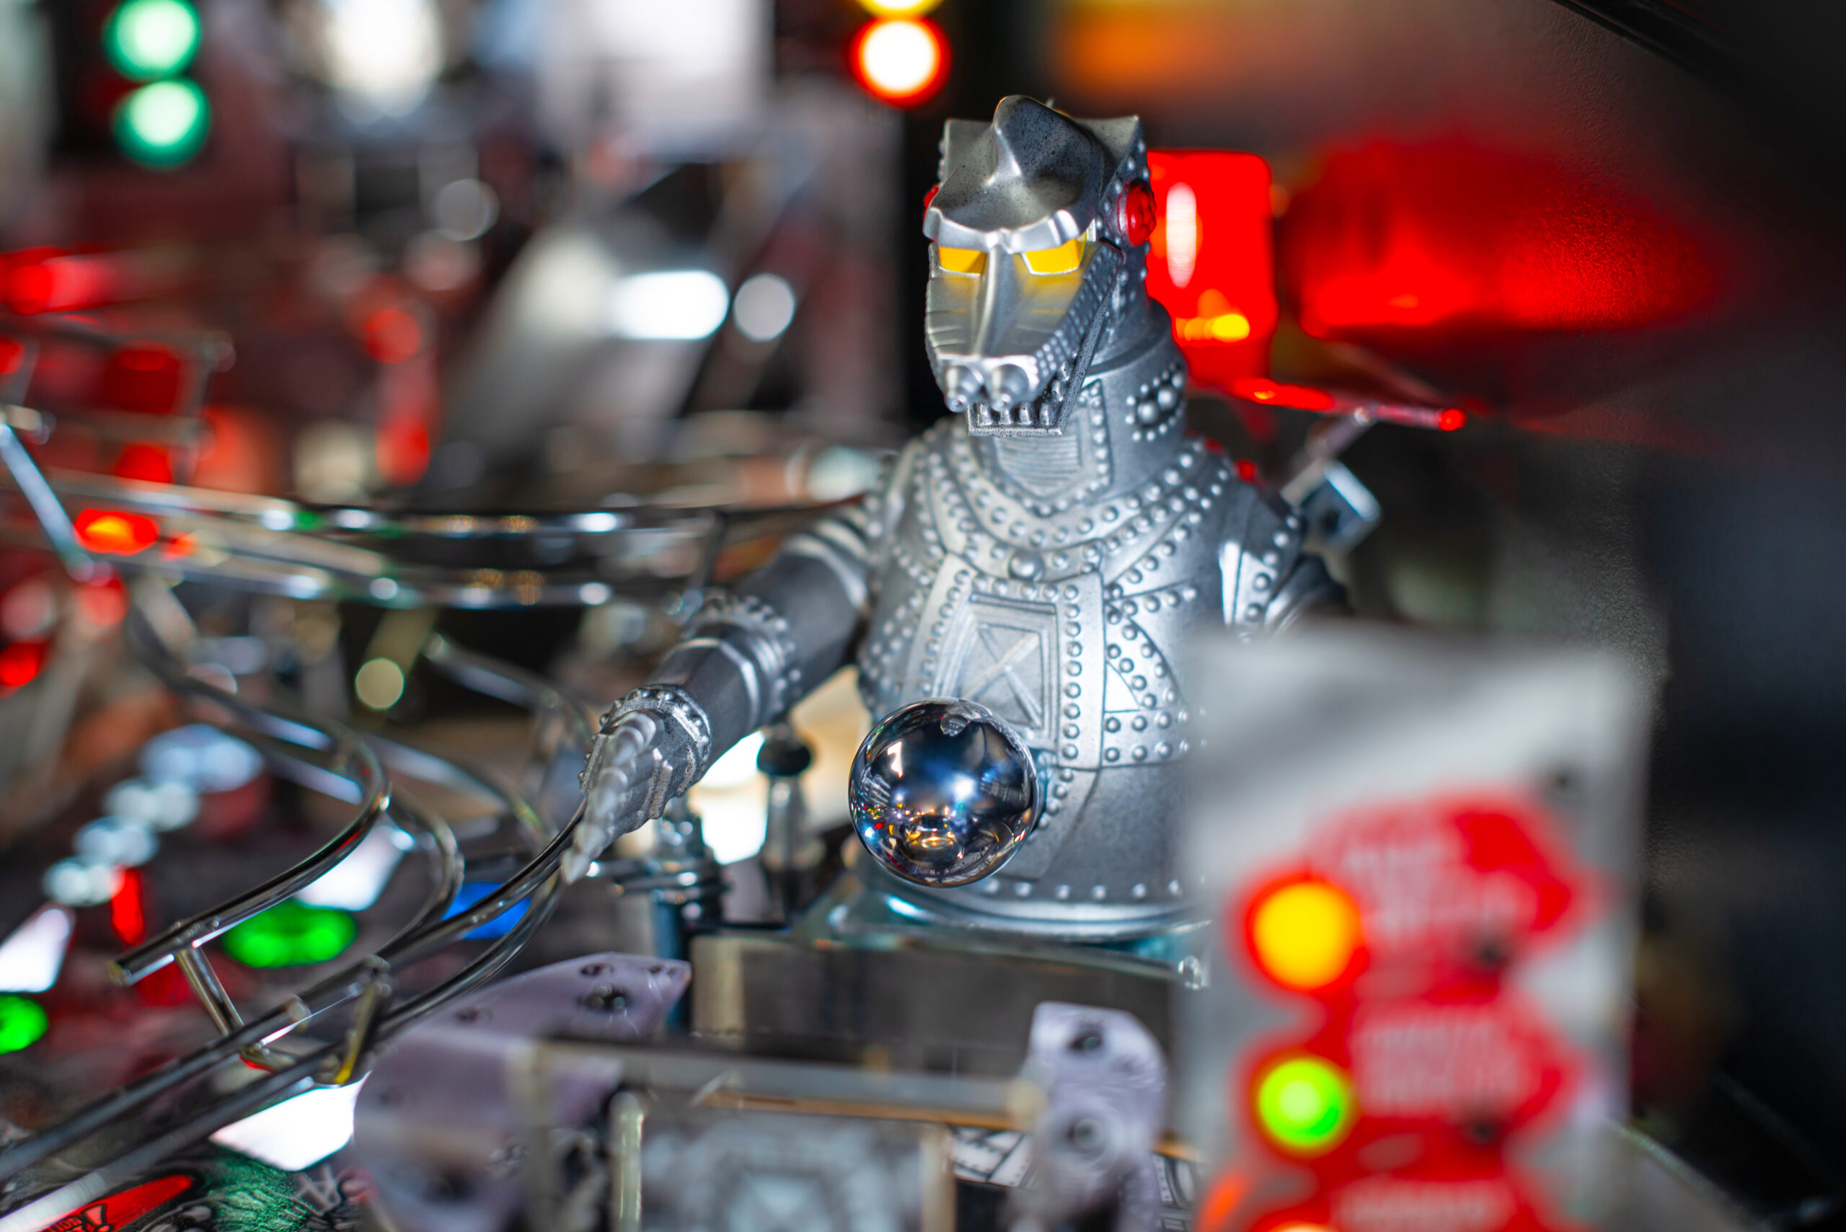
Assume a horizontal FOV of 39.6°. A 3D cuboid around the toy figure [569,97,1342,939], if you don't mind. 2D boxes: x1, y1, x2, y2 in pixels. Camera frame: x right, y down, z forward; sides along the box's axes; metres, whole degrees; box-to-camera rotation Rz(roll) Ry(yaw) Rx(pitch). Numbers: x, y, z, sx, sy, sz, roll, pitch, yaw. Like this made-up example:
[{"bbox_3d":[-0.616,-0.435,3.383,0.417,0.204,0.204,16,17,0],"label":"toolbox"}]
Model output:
[{"bbox_3d":[0.012,-0.015,0.377,0.088,0.123,0.108,5,12,25],"label":"toy figure"}]

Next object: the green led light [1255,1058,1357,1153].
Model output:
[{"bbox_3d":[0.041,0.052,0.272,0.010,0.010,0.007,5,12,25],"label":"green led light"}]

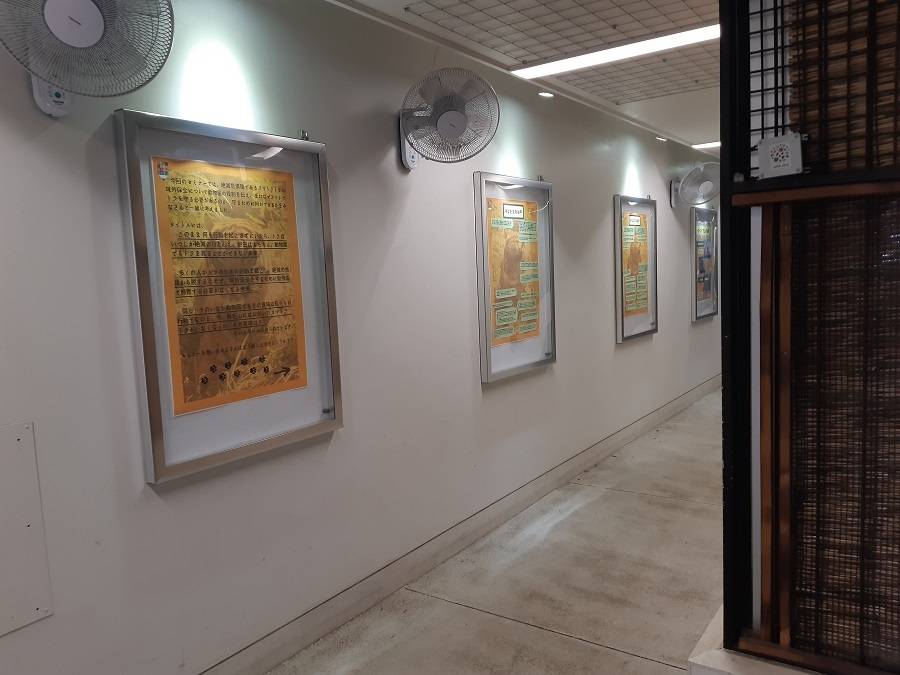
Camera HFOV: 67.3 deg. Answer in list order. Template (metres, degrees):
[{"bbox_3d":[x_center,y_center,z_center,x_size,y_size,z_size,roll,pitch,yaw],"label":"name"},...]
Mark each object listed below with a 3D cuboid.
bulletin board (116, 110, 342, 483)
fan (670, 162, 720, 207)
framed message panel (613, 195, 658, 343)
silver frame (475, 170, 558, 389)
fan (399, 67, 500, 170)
[{"bbox_3d":[-0.745,-0.155,2.473,0.050,1.171,0.848,2,7,35],"label":"bulletin board"},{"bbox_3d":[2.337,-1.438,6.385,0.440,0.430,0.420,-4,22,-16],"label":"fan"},{"bbox_3d":[1.591,-0.582,5.729,0.050,1.171,0.848,2,7,35],"label":"framed message panel"},{"bbox_3d":[0.418,-0.368,4.094,0.050,1.171,0.848,2,7,35],"label":"silver frame"},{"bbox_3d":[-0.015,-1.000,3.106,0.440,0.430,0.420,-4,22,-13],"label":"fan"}]

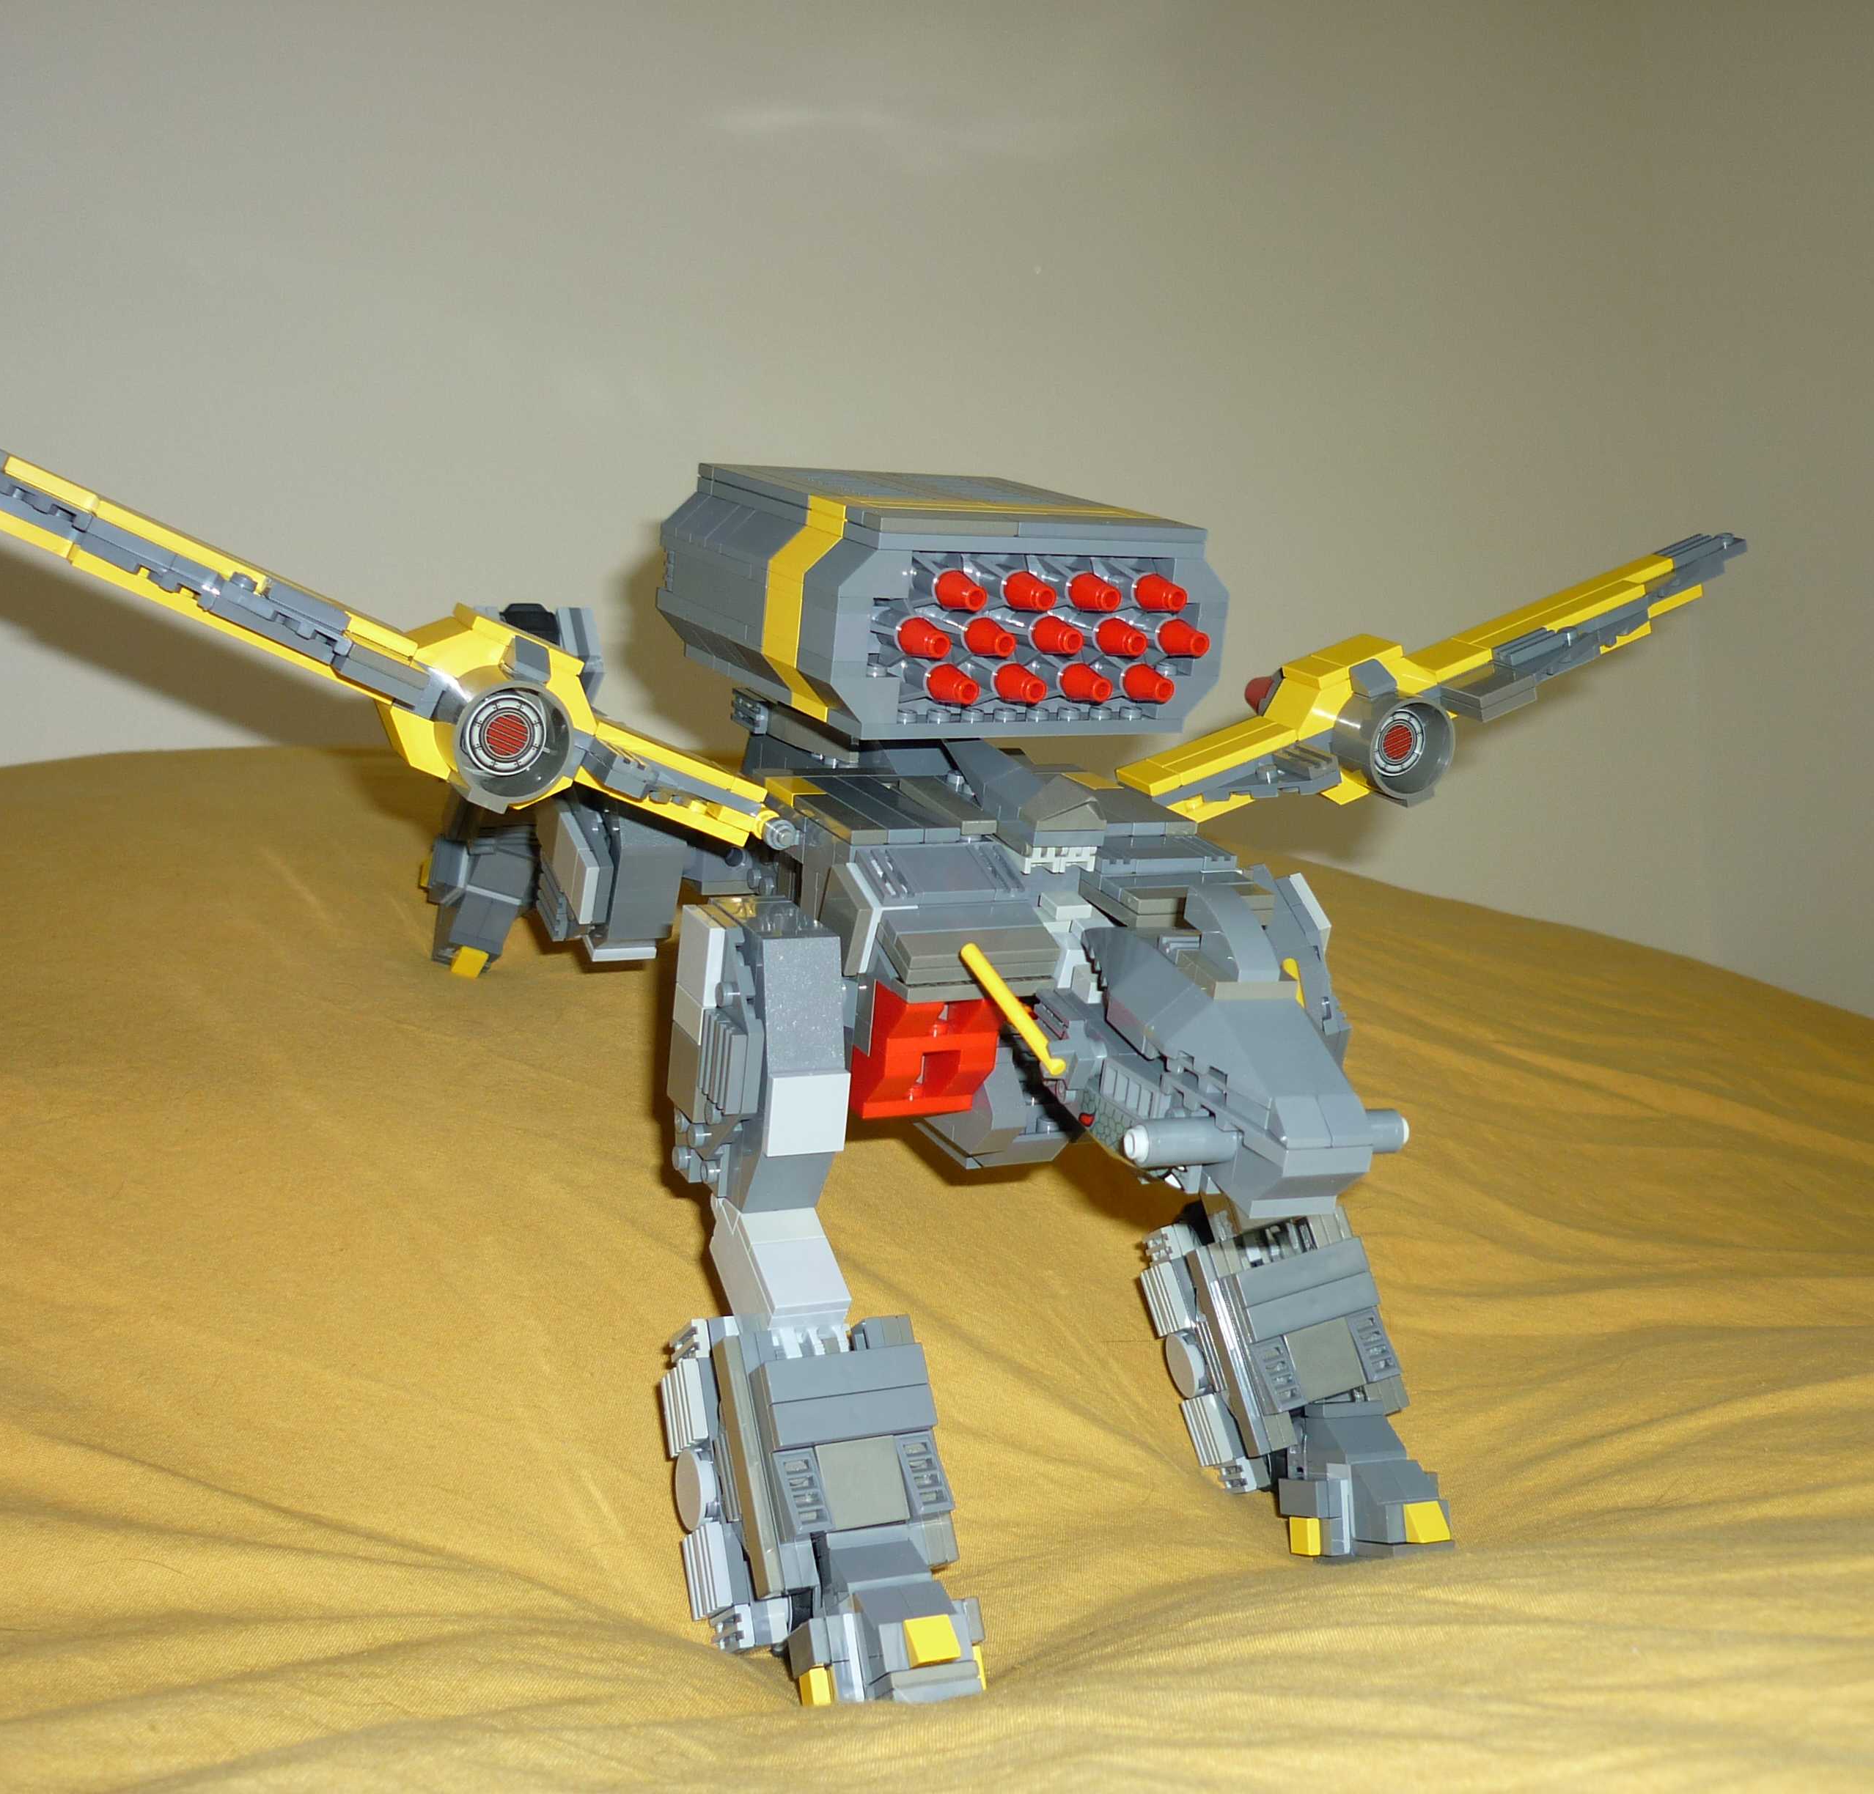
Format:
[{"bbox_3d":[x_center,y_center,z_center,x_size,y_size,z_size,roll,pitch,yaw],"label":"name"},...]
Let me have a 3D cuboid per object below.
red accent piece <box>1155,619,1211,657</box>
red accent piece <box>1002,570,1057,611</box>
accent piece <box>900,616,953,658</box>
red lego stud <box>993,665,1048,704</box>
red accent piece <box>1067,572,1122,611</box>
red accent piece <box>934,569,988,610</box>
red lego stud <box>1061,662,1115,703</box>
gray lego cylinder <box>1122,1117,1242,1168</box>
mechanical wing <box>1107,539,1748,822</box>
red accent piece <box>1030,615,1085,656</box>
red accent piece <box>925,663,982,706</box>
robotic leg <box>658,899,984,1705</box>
[{"bbox_3d":[0.053,-0.055,0.485,0.008,0.008,0.011,-3,18,-30],"label":"red accent piece"},{"bbox_3d":[0.019,-0.061,0.463,0.008,0.008,0.011,-3,18,-30],"label":"red accent piece"},{"bbox_3d":[-0.002,-0.051,0.453,0.008,0.008,0.011,-3,18,-30],"label":"accent piece"},{"bbox_3d":[0.018,-0.043,0.468,0.008,0.008,0.011,-3,18,-30],"label":"red lego stud"},{"bbox_3d":[0.033,-0.062,0.471,0.008,0.008,0.011,-3,18,-30],"label":"red accent piece"},{"bbox_3d":[0.005,-0.061,0.455,0.008,0.008,0.011,-3,18,-30],"label":"red accent piece"},{"bbox_3d":[0.032,-0.044,0.476,0.008,0.008,0.011,-3,18,-30],"label":"red lego stud"},{"bbox_3d":[0.040,0.040,0.373,0.018,0.007,0.007,-1,15,-21],"label":"gray lego cylinder"},{"bbox_3d":[0.127,-0.057,0.566,0.186,0.032,0.062,-22,24,-17],"label":"mechanical wing"},{"bbox_3d":[0.025,-0.053,0.469,0.008,0.008,0.011,-3,18,-30],"label":"red accent piece"},{"bbox_3d":[0.004,-0.042,0.460,0.008,0.008,0.011,-3,18,-30],"label":"red accent piece"},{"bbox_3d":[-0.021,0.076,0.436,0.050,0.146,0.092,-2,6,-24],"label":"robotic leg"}]

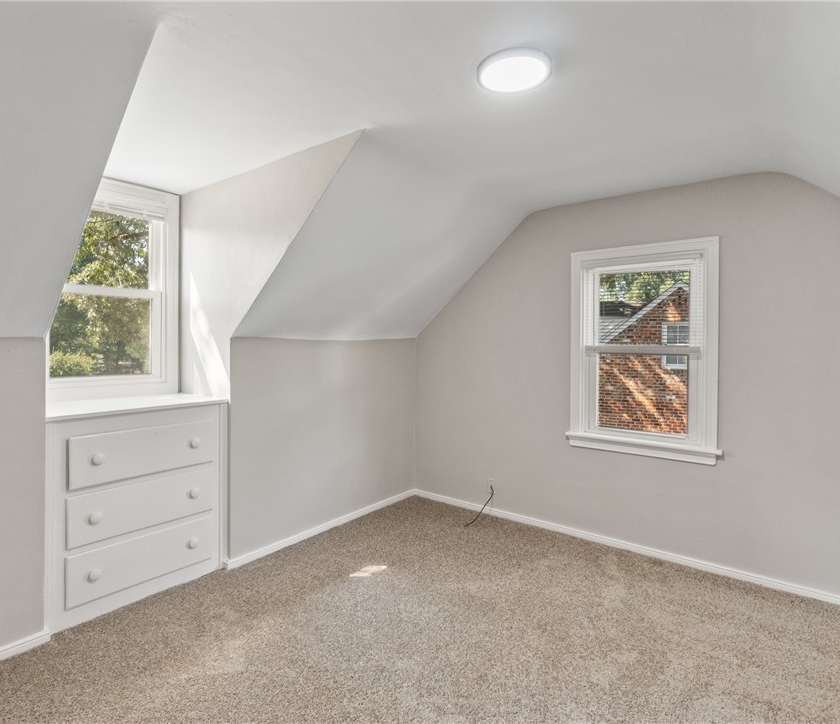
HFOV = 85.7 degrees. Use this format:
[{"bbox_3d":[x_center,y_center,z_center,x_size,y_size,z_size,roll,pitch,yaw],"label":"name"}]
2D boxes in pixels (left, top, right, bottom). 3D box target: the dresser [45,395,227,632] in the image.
[{"bbox_3d":[-1.642,0.718,2.527,0.637,0.976,0.872,2,2,38],"label":"dresser"}]

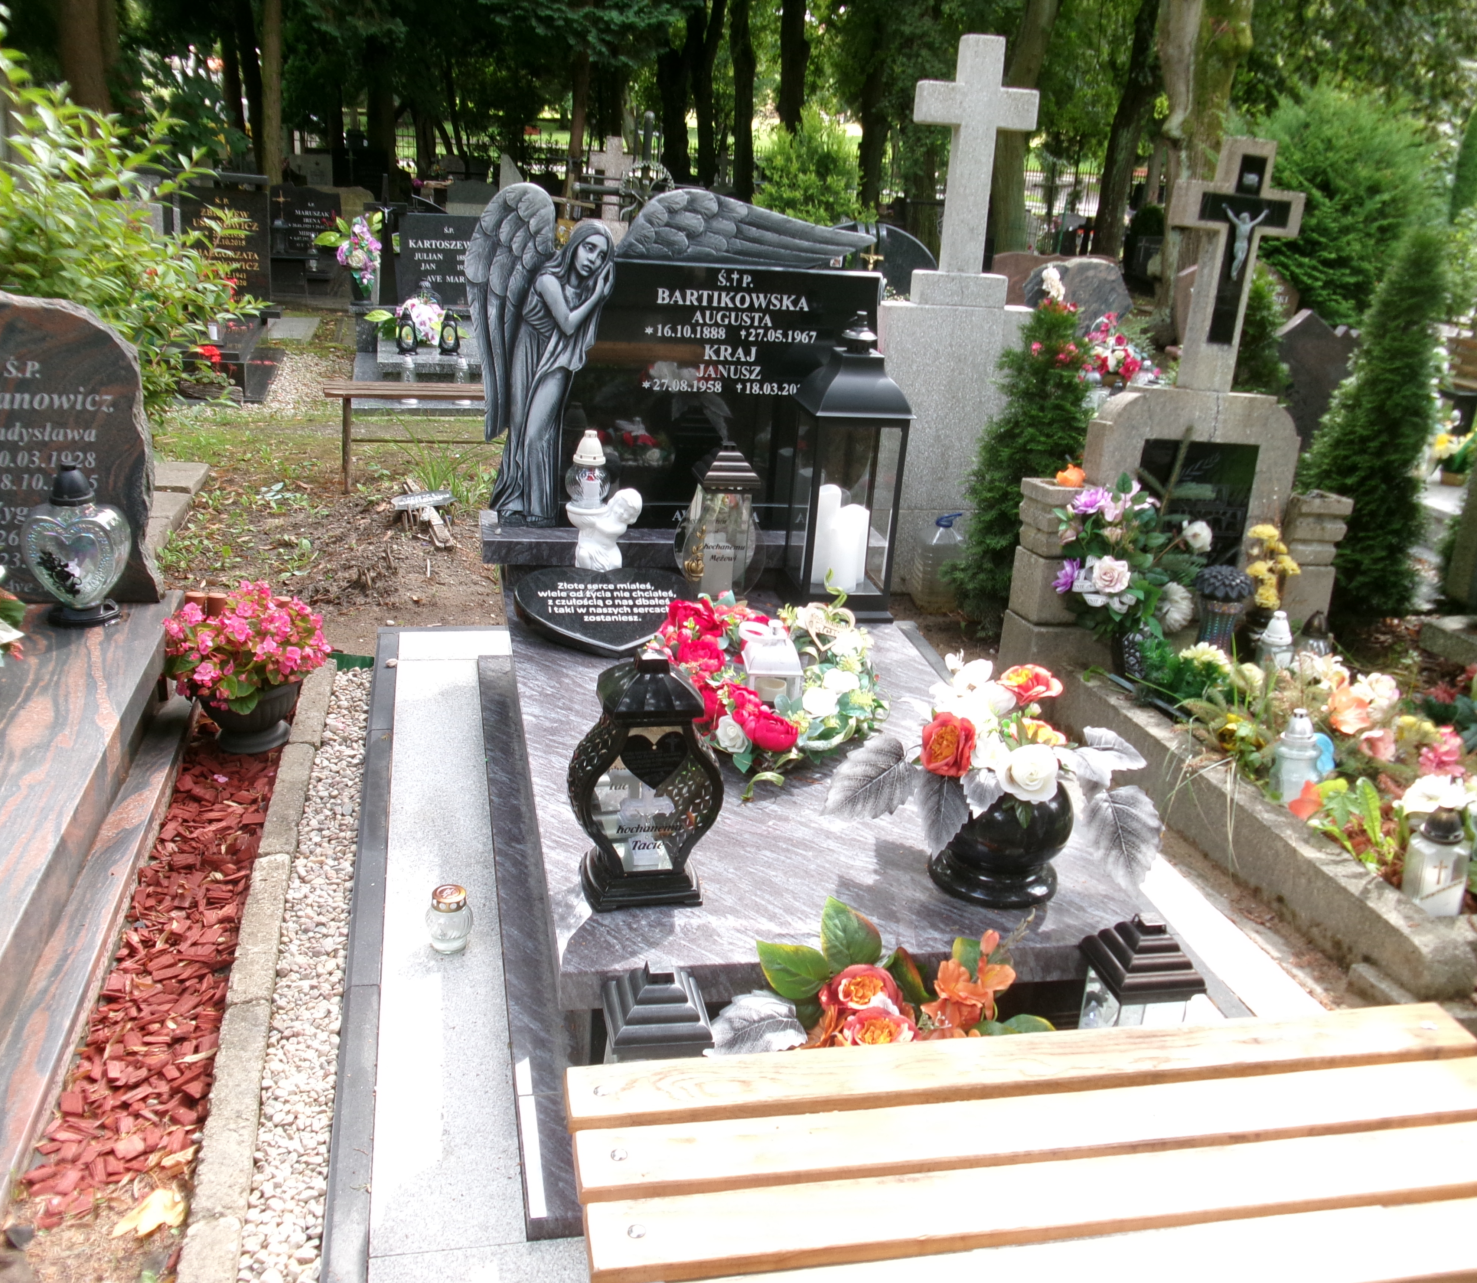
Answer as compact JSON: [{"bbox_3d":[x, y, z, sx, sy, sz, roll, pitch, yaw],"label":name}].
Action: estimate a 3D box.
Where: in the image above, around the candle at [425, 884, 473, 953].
[{"bbox_3d":[-0.497,0.475,2.379,0.082,0.102,0.082,0,20,-12],"label":"candle"}]

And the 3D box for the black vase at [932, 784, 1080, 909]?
[{"bbox_3d":[0.415,0.277,2.164,0.203,0.180,0.203,0,21,-13],"label":"black vase"}]

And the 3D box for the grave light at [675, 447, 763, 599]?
[{"bbox_3d":[-0.035,-0.277,3.296,0.184,0.383,0.145,0,20,-12],"label":"grave light"}]

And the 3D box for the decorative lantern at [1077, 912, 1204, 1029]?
[{"bbox_3d":[0.556,0.555,1.971,0.128,0.330,0.128,0,21,-13],"label":"decorative lantern"}]

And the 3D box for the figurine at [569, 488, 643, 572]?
[{"bbox_3d":[-0.318,-0.234,3.283,0.174,0.265,0.140,-8,23,-31],"label":"figurine"}]

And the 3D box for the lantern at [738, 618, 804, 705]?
[{"bbox_3d":[0.061,0.031,2.778,0.116,0.160,0.116,0,20,-12],"label":"lantern"}]

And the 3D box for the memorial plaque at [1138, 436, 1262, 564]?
[{"bbox_3d":[1.153,-0.333,3.522,0.316,0.355,0.020,0,21,-13],"label":"memorial plaque"}]

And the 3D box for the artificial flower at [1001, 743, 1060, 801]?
[{"bbox_3d":[0.423,0.191,2.004,0.087,0.083,0.074,4,-2,-1],"label":"artificial flower"}]

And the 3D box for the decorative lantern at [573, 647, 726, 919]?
[{"bbox_3d":[-0.135,0.196,2.007,0.193,0.365,0.130,0,21,-13],"label":"decorative lantern"}]

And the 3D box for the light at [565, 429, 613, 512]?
[{"bbox_3d":[-0.327,-0.374,3.023,0.100,0.180,0.100,0,21,-13],"label":"light"}]

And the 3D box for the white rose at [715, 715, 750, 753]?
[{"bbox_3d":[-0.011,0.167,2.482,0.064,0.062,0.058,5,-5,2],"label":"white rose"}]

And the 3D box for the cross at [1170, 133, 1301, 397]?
[{"bbox_3d":[1.178,-0.909,3.357,0.315,0.590,0.080,0,21,-13],"label":"cross"}]

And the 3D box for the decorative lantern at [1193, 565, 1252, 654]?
[{"bbox_3d":[1.334,-0.079,3.764,0.155,0.257,0.155,0,20,-12],"label":"decorative lantern"}]

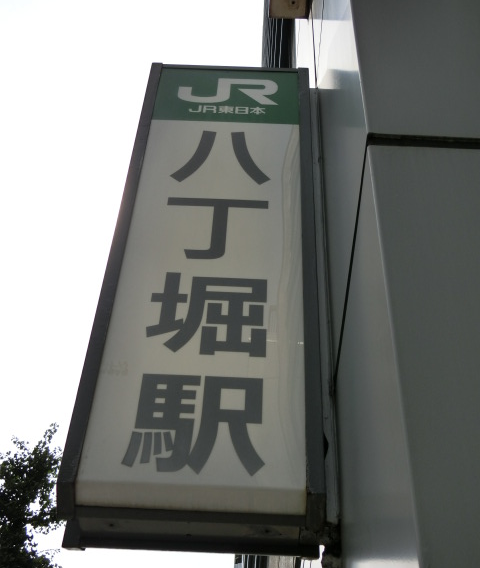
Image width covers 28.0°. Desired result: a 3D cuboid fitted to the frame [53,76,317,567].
[{"bbox_3d":[-0.081,-0.097,3.244,0.650,2.266,0.275,2,-50,1],"label":"frame"}]

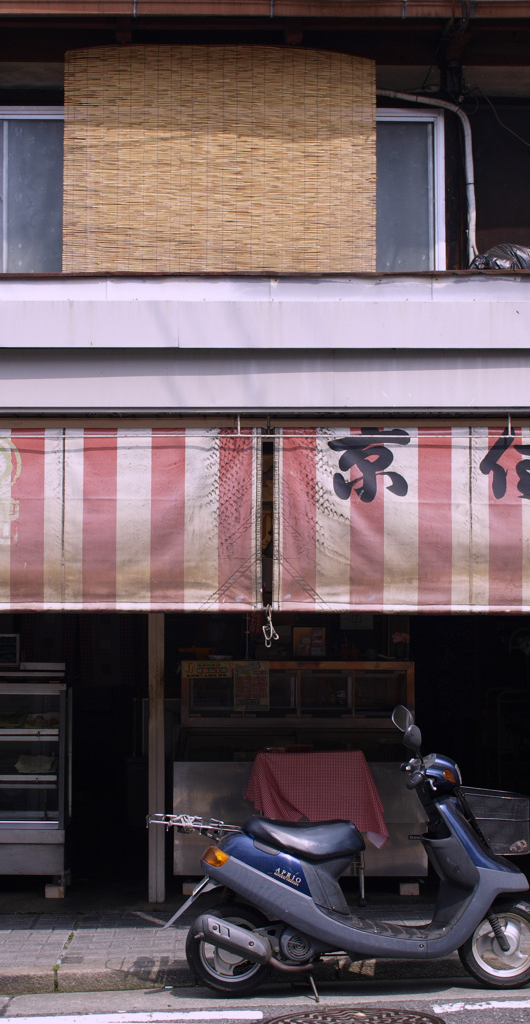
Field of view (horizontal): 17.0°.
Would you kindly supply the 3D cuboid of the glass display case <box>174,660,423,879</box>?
[{"bbox_3d":[0.183,1.315,9.290,1.280,1.090,0.720,0,-3,0],"label":"glass display case"}]

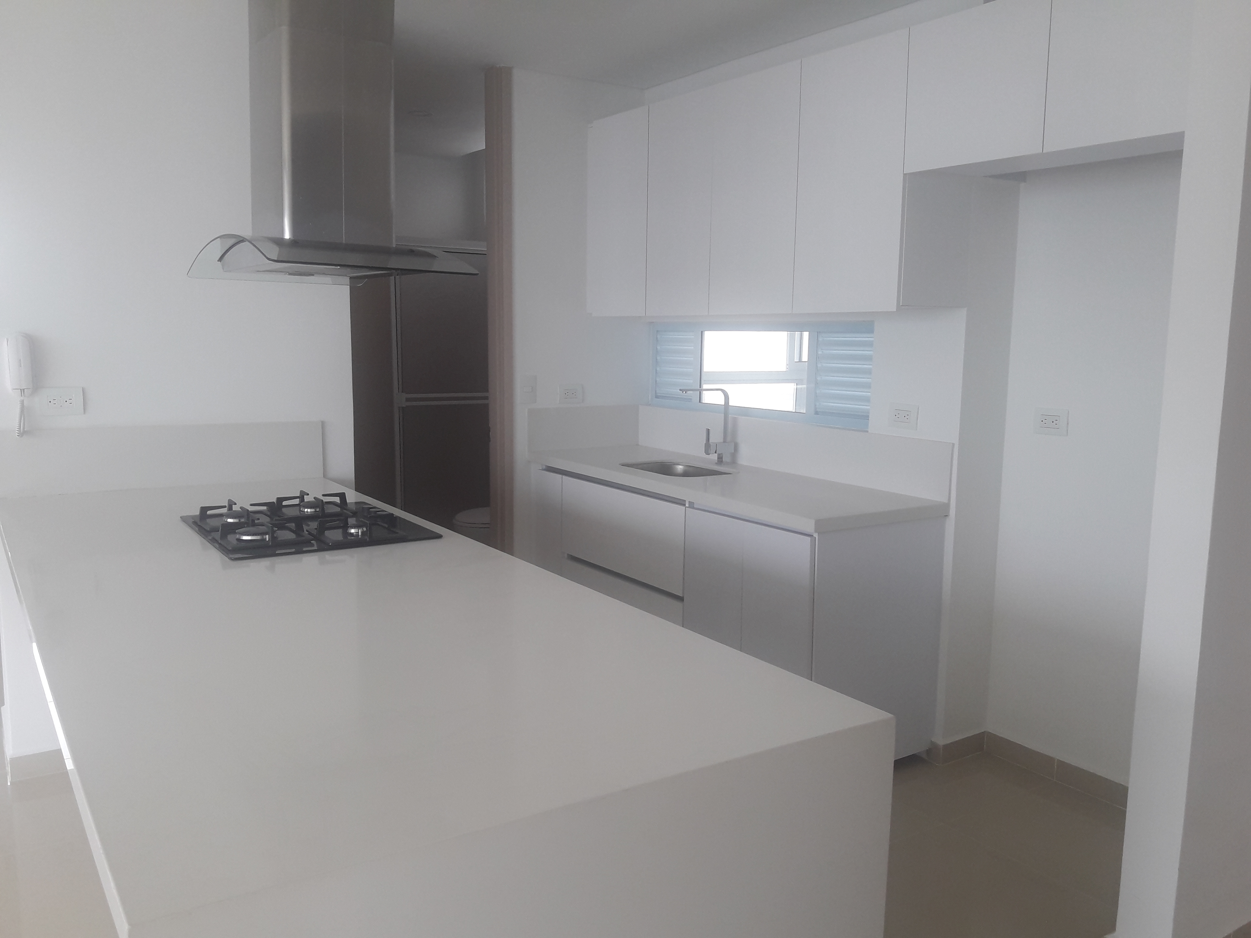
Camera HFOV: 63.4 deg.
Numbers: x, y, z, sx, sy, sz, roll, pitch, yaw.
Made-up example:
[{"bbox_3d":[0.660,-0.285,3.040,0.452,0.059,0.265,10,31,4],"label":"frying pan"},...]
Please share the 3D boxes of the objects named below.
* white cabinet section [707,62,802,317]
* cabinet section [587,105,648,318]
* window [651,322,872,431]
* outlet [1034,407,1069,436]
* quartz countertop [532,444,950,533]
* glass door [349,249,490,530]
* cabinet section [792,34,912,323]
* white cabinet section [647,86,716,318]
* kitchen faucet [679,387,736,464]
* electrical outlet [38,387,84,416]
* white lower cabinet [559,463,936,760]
[{"bbox_3d":[0.576,-0.971,3.642,0.319,0.821,0.463,-5,9,-33],"label":"white cabinet section"},{"bbox_3d":[0.097,-1.077,4.372,0.319,0.821,0.465,-5,9,-33],"label":"cabinet section"},{"bbox_3d":[0.479,-0.400,4.062,0.080,0.377,1.330,-4,9,-34],"label":"window"},{"bbox_3d":[1.319,-0.145,3.144,0.012,0.079,0.119,-4,9,-34],"label":"outlet"},{"bbox_3d":[0.304,0.039,3.798,0.590,0.038,1.765,-4,9,-34],"label":"quartz countertop"},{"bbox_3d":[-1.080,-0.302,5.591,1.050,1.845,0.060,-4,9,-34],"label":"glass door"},{"bbox_3d":[0.827,-0.915,3.259,0.319,0.821,0.459,-5,9,-33],"label":"cabinet section"},{"bbox_3d":[0.337,-1.024,4.007,0.319,0.821,0.417,-5,9,-33],"label":"white cabinet section"},{"bbox_3d":[0.326,-0.171,4.043,0.265,0.310,0.055,-4,9,-34],"label":"kitchen faucet"},{"bbox_3d":[-1.706,-0.203,3.066,0.117,0.085,0.012,-4,9,-34],"label":"electrical outlet"},{"bbox_3d":[0.307,0.455,3.840,0.580,0.798,1.720,-4,9,-34],"label":"white lower cabinet"}]

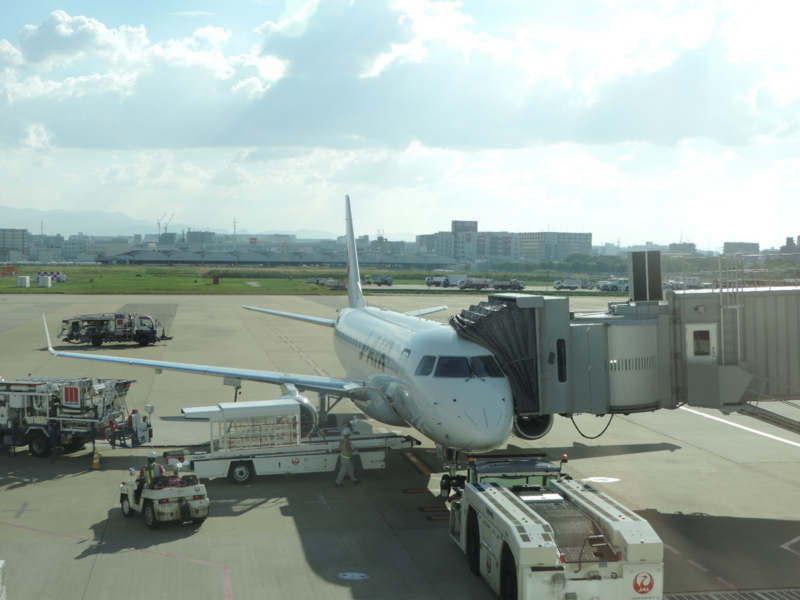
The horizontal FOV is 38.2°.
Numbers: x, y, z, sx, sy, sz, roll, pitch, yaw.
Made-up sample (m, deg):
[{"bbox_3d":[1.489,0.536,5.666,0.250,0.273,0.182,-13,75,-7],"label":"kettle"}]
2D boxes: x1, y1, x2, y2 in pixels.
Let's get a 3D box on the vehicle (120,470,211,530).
[{"bbox_3d":[-6.540,5.386,31.938,1.450,1.400,2.750,-1,3,-33],"label":"vehicle"}]

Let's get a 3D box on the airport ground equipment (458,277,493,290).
[{"bbox_3d":[15.580,-3.361,239.058,6.700,2.250,2.100,0,2,-8],"label":"airport ground equipment"}]

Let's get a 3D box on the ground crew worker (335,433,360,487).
[{"bbox_3d":[-1.644,5.069,36.790,0.700,1.720,0.550,-1,3,-32],"label":"ground crew worker"}]

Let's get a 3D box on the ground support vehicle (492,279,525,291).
[{"bbox_3d":[22.430,-3.342,240.057,6.400,2.250,2.100,0,2,-8],"label":"ground support vehicle"}]

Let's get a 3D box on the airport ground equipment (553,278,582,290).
[{"bbox_3d":[35.030,-3.339,242.055,6.000,2.300,2.100,0,2,-8],"label":"airport ground equipment"}]

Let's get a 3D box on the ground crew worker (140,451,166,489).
[{"bbox_3d":[-6.783,4.980,31.785,0.580,1.420,0.800,-1,3,-33],"label":"ground crew worker"}]

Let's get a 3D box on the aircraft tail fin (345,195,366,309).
[{"bbox_3d":[-2.496,-2.784,63.549,0.500,6.000,6.300,0,2,-9],"label":"aircraft tail fin"}]

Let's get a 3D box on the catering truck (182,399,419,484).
[{"bbox_3d":[-3.522,4.621,38.398,7.800,2.450,2.000,0,2,-14],"label":"catering truck"}]

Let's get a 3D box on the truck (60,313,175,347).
[{"bbox_3d":[-22.271,2.279,90.778,8.500,2.500,2.100,0,2,-6],"label":"truck"}]

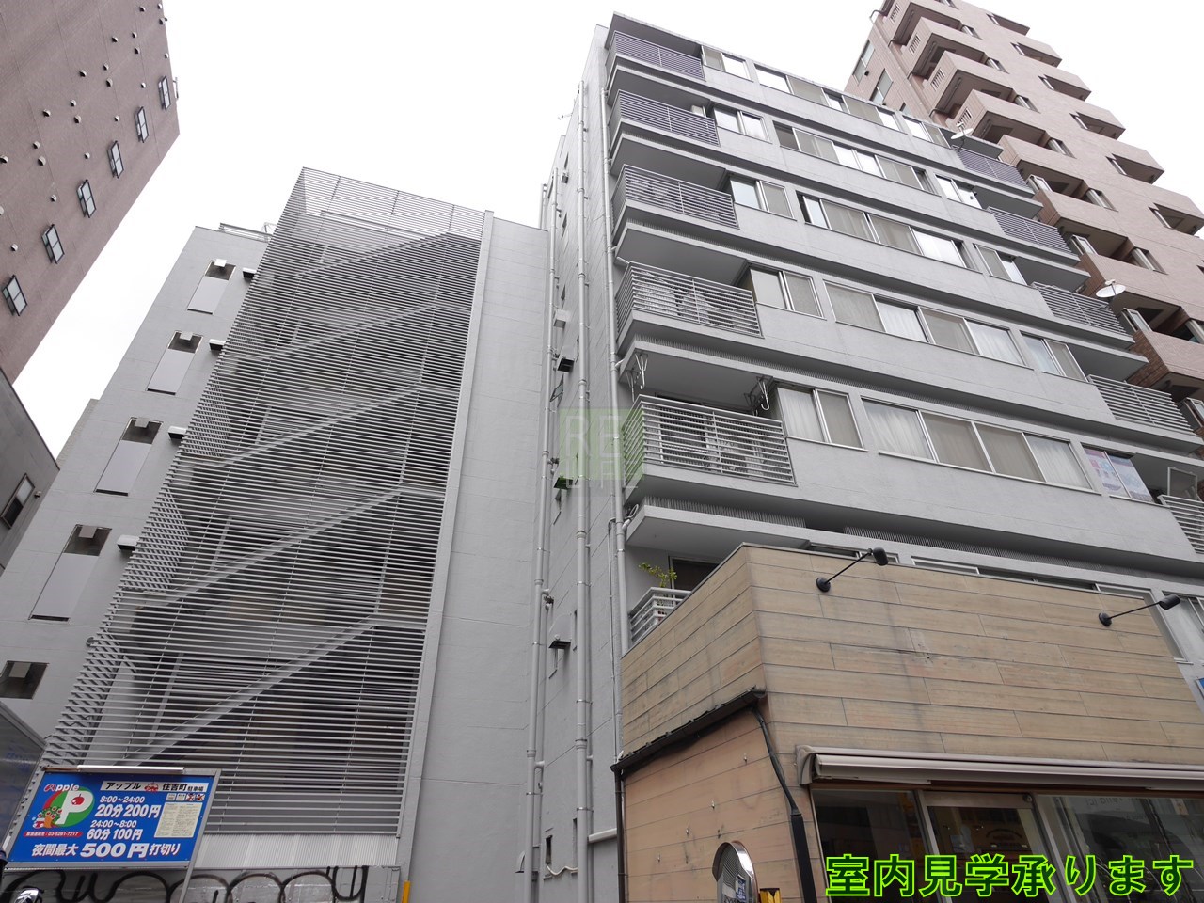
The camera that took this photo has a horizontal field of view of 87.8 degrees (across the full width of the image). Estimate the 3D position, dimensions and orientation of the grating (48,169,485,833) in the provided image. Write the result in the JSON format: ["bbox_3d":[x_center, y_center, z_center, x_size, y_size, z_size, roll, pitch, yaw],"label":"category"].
[{"bbox_3d":[-5.920,-0.398,14.091,4.942,15.535,2.100,9,-36,-15],"label":"grating"}]

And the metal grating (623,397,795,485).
[{"bbox_3d":[1.445,0.070,8.705,2.192,1.078,0.751,9,-35,-15],"label":"metal grating"}]

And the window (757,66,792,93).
[{"bbox_3d":[4.626,-9.889,16.753,0.961,1.116,0.100,9,-36,-15],"label":"window"}]

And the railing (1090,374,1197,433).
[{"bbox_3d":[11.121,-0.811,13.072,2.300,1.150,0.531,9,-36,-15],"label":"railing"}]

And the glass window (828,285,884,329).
[{"bbox_3d":[4.588,-2.610,11.341,1.044,0.992,0.080,9,-36,-15],"label":"glass window"}]

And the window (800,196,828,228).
[{"bbox_3d":[4.584,-5.063,13.342,0.484,1.034,0.100,9,-36,-15],"label":"window"}]

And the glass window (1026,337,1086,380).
[{"bbox_3d":[9.382,-1.909,12.935,1.208,1.143,0.100,9,-36,-15],"label":"glass window"}]

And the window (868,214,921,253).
[{"bbox_3d":[6.287,-4.646,13.413,1.074,1.020,0.080,9,-36,-15],"label":"window"}]

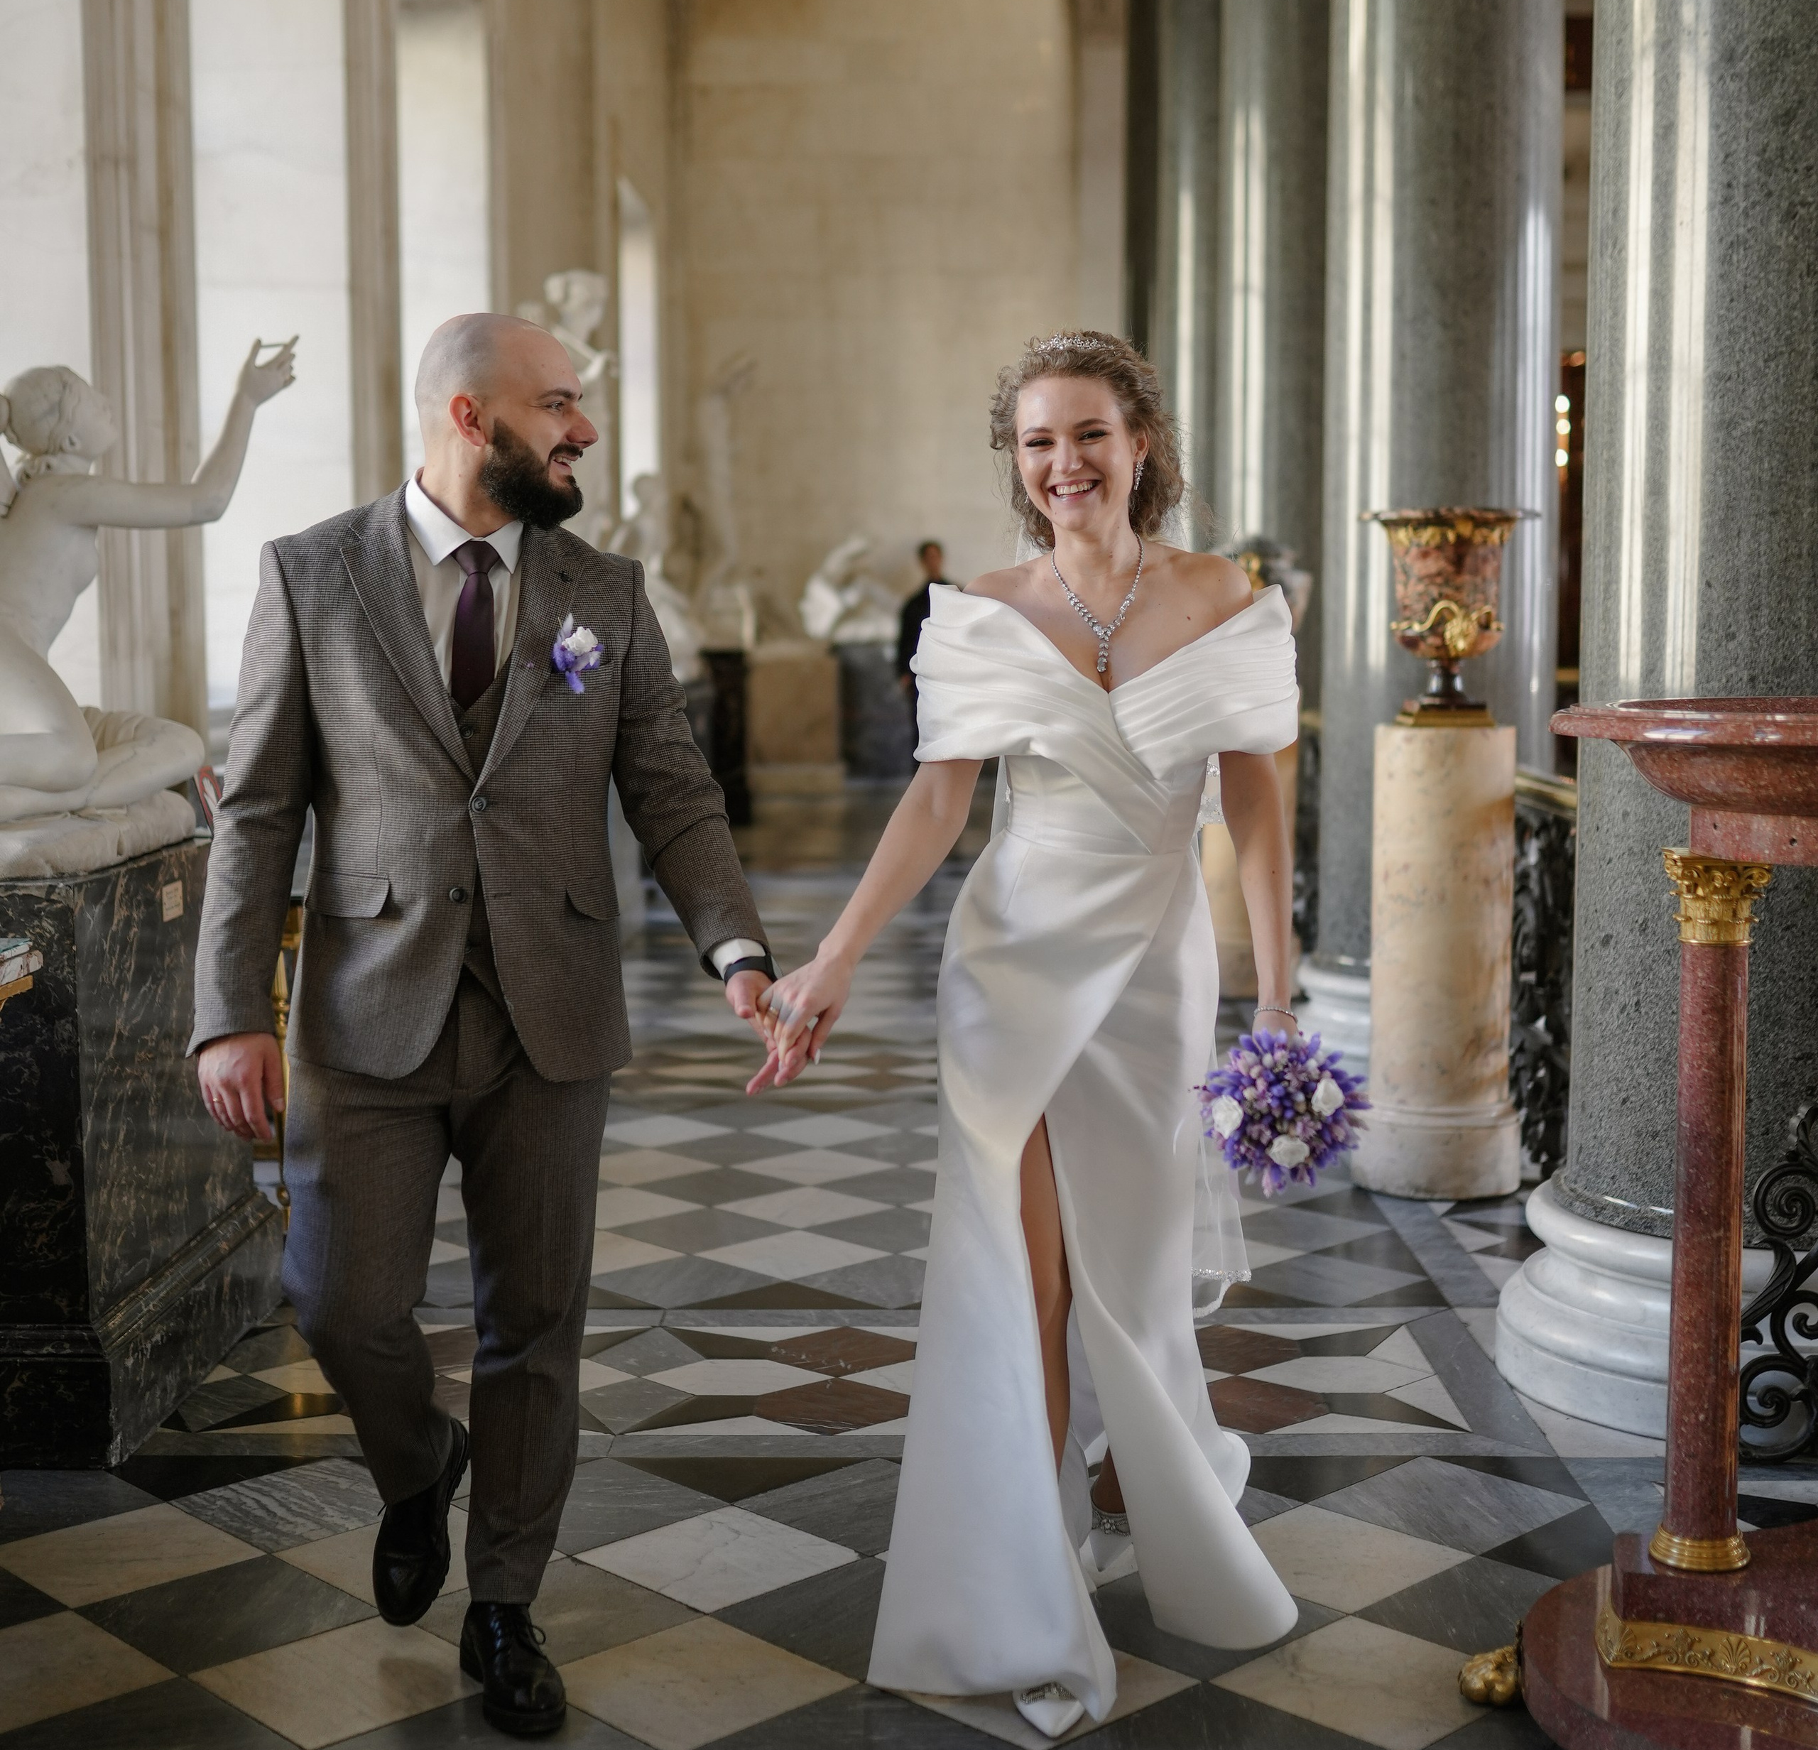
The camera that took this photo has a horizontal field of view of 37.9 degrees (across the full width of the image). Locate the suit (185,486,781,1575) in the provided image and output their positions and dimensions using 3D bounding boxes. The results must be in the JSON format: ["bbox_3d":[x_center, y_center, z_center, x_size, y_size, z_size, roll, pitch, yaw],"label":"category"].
[{"bbox_3d":[-0.567,0.211,3.519,0.768,1.429,0.460,-1,6,-5],"label":"suit"}]

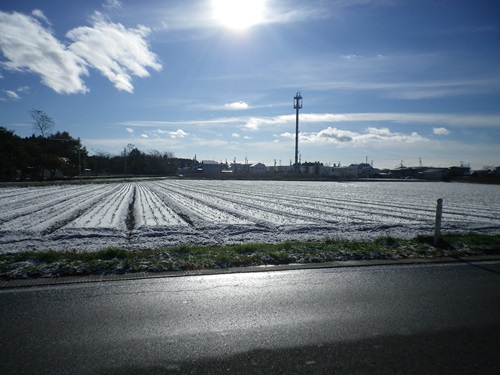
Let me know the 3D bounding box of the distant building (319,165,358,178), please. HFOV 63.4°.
[{"bbox_3d":[42.565,-7.623,194.500,18.500,5.967,9.000,1,2,0],"label":"distant building"}]

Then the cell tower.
[{"bbox_3d":[22.458,-25.253,190.000,4.000,39.701,4.000,1,2,0],"label":"cell tower"}]

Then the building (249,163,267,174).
[{"bbox_3d":[3.944,-9.102,204.500,8.700,6.429,9.000,1,2,0],"label":"building"}]

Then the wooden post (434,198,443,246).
[{"bbox_3d":[3.776,0.711,8.100,0.115,0.981,0.115,1,2,0],"label":"wooden post"}]

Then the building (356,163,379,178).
[{"bbox_3d":[56.753,-8.008,194.500,11.800,6.907,9.000,1,2,0],"label":"building"}]

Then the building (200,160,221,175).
[{"bbox_3d":[-20.204,-10.024,209.500,10.500,7.452,9.000,1,2,0],"label":"building"}]

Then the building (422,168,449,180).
[{"bbox_3d":[72.934,-4.954,159.000,10.000,4.676,8.000,2,2,11],"label":"building"}]

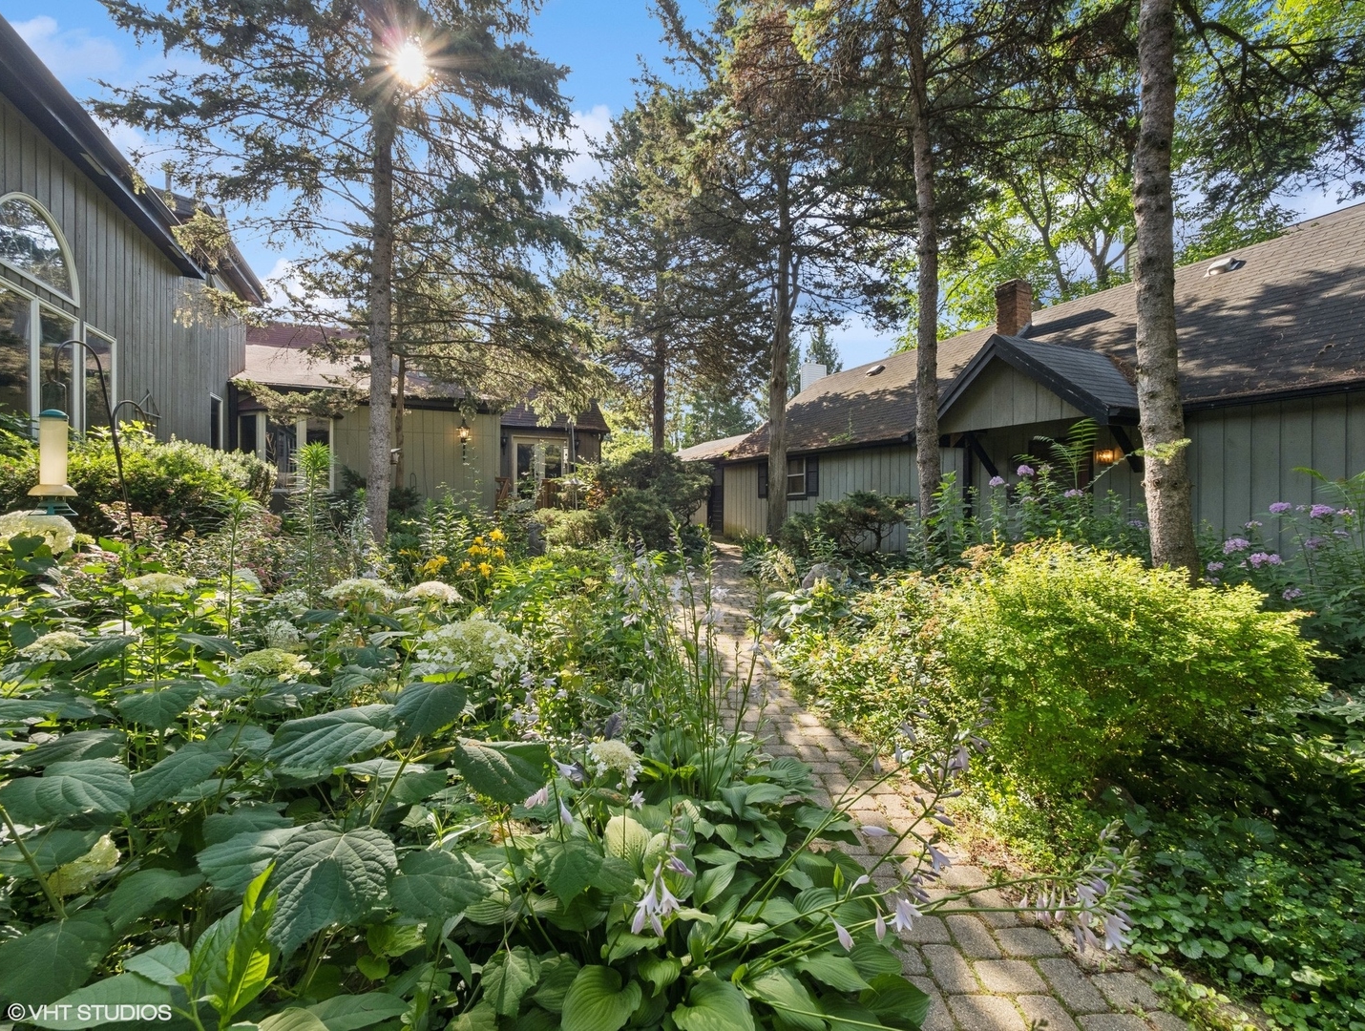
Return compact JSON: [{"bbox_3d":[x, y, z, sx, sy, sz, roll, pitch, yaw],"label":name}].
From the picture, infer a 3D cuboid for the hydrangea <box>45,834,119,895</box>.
[{"bbox_3d":[-1.083,0.627,1.000,0.120,0.110,0.130,1,1,42],"label":"hydrangea"}]

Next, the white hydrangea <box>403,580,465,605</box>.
[{"bbox_3d":[-0.807,0.249,1.800,0.175,0.075,0.170,0,1,-24],"label":"white hydrangea"}]

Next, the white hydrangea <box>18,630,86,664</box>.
[{"bbox_3d":[-2.099,0.434,1.850,0.150,0.100,0.150,1,1,41],"label":"white hydrangea"}]

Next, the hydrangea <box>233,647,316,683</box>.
[{"bbox_3d":[-0.956,0.348,1.300,0.160,0.085,0.160,-1,1,-36],"label":"hydrangea"}]

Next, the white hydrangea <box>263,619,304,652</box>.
[{"bbox_3d":[-1.399,0.431,1.950,0.125,0.110,0.125,-1,1,-36],"label":"white hydrangea"}]

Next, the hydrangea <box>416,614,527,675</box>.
[{"bbox_3d":[-0.410,0.249,1.080,0.200,0.110,0.190,0,1,-21],"label":"hydrangea"}]

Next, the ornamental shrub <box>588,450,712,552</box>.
[{"bbox_3d":[-0.825,-0.365,14.000,2.900,2.500,2.600,0,1,0],"label":"ornamental shrub"}]

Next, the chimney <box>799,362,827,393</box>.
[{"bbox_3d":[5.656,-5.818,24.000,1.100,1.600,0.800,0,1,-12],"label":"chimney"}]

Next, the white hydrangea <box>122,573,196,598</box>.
[{"bbox_3d":[-1.648,0.225,1.750,0.170,0.080,0.170,-1,1,-43],"label":"white hydrangea"}]

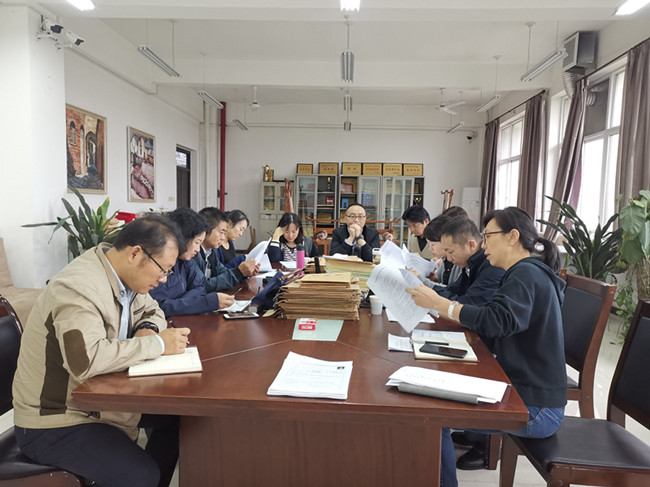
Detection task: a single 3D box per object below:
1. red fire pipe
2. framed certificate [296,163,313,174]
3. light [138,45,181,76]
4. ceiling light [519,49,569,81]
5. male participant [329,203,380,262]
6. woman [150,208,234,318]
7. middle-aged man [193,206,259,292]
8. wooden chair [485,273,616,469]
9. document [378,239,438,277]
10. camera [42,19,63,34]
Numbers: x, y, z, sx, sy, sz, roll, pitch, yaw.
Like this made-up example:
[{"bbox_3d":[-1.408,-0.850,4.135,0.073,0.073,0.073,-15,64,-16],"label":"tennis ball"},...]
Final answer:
[{"bbox_3d":[-2.363,-1.419,11.753,0.118,3.550,0.118,1,4,3],"label":"red fire pipe"},{"bbox_3d":[-0.464,-1.705,11.643,0.370,0.250,0.025,1,4,3],"label":"framed certificate"},{"bbox_3d":[-2.069,-2.276,6.337,0.140,0.080,1.230,2,4,3],"label":"light"},{"bbox_3d":[2.645,-2.136,6.166,0.155,0.080,1.240,1,4,3],"label":"ceiling light"},{"bbox_3d":[0.281,0.277,4.704,0.520,1.300,0.680,1,4,4],"label":"male participant"},{"bbox_3d":[-0.819,0.446,2.580,0.750,1.250,0.520,2,4,5],"label":"woman"},{"bbox_3d":[-0.653,0.407,3.051,0.670,1.250,0.520,2,4,15],"label":"middle-aged man"},{"bbox_3d":[1.083,0.633,2.584,0.540,0.940,0.490,2,4,5],"label":"wooden chair"},{"bbox_3d":[0.504,0.090,2.994,0.330,0.240,0.070,-2,22,45],"label":"document"},{"bbox_3d":[-2.781,-2.223,5.191,0.260,0.120,0.120,30,20,35],"label":"camera"}]

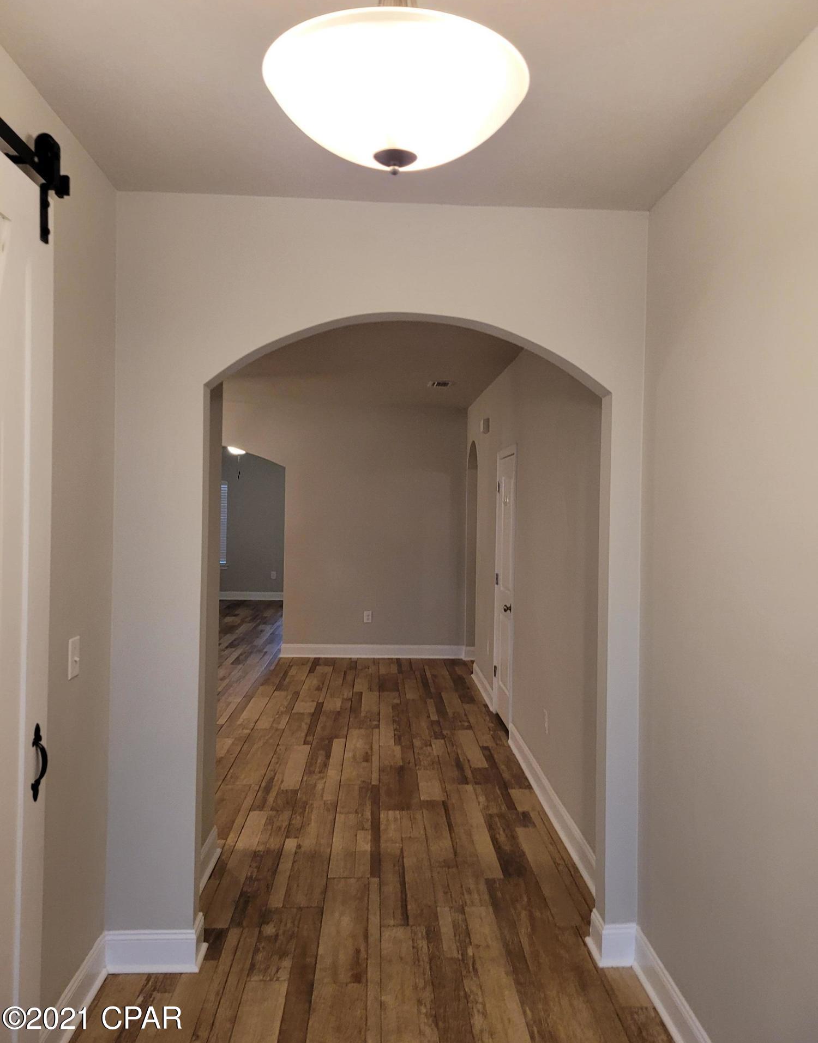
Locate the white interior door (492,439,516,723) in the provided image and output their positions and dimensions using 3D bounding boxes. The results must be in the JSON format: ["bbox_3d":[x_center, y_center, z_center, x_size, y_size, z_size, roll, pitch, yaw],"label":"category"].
[{"bbox_3d":[0.743,0.512,6.179,0.075,2.090,0.800,1,1,-3],"label":"white interior door"}]

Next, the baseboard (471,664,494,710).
[{"bbox_3d":[0.659,1.466,7.353,0.025,0.140,1.420,1,1,-3],"label":"baseboard"}]

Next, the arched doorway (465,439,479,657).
[{"bbox_3d":[0.701,0.349,8.417,0.140,2.340,0.880,1,1,-3],"label":"arched doorway"}]

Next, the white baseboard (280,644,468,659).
[{"bbox_3d":[-0.392,1.424,8.962,2.020,0.146,0.025,1,1,-3],"label":"white baseboard"}]

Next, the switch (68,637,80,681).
[{"bbox_3d":[-1.029,0.423,2.537,0.014,0.121,0.078,1,1,-3],"label":"switch"}]

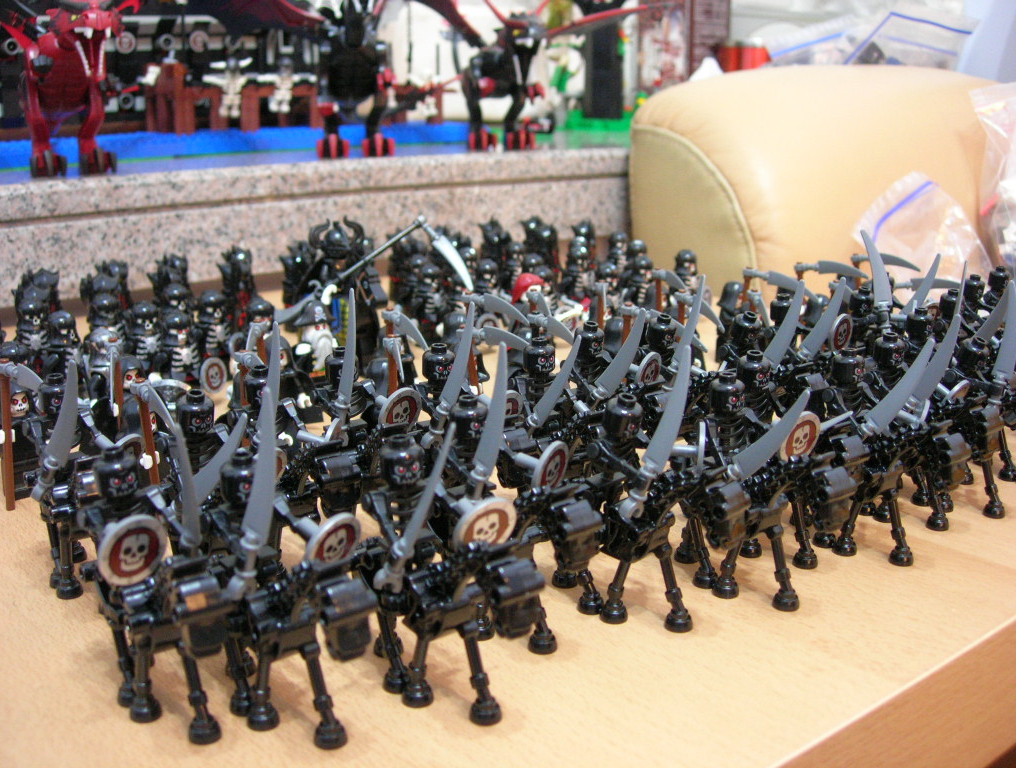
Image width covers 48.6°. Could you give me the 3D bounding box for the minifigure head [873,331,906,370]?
[{"bbox_3d":[0.128,-0.011,0.378,0.010,0.011,0.010,0,16,0],"label":"minifigure head"}]

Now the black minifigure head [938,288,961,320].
[{"bbox_3d":[0.191,-0.034,0.484,0.010,0.011,0.010,-6,17,-27],"label":"black minifigure head"}]

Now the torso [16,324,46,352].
[{"bbox_3d":[-0.231,-0.020,0.546,0.009,0.013,0.017,15,22,41],"label":"torso"}]

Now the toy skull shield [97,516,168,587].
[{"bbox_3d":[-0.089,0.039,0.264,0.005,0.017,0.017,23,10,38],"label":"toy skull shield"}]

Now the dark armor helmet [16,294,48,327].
[{"bbox_3d":[-0.230,-0.034,0.543,0.015,0.013,0.013,14,21,39],"label":"dark armor helmet"}]

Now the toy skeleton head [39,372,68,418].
[{"bbox_3d":[-0.138,0.003,0.342,0.010,0.011,0.010,-11,19,-43],"label":"toy skeleton head"}]

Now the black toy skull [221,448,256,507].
[{"bbox_3d":[-0.064,0.022,0.271,0.010,0.011,0.010,2,14,0],"label":"black toy skull"}]

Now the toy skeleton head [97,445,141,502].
[{"bbox_3d":[-0.098,0.022,0.282,0.010,0.011,0.010,-13,21,-36],"label":"toy skeleton head"}]

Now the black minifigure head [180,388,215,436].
[{"bbox_3d":[-0.089,0.008,0.322,0.010,0.011,0.010,0,16,0],"label":"black minifigure head"}]

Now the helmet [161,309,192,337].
[{"bbox_3d":[-0.155,-0.028,0.524,0.013,0.013,0.013,-16,22,-42],"label":"helmet"}]

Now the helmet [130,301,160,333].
[{"bbox_3d":[-0.187,-0.034,0.580,0.014,0.015,0.015,-8,17,-28],"label":"helmet"}]

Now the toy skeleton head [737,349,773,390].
[{"bbox_3d":[0.079,-0.005,0.360,0.010,0.011,0.010,2,15,0],"label":"toy skeleton head"}]

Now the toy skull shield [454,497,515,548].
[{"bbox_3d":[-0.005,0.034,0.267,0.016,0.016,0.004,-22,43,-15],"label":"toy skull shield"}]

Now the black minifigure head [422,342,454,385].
[{"bbox_3d":[-0.022,-0.007,0.358,0.010,0.011,0.010,0,16,0],"label":"black minifigure head"}]

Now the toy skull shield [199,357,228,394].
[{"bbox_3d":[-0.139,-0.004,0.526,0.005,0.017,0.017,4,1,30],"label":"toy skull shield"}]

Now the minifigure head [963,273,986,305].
[{"bbox_3d":[0.221,-0.045,0.532,0.010,0.011,0.010,-7,19,-31],"label":"minifigure head"}]

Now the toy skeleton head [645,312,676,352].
[{"bbox_3d":[0.055,-0.018,0.402,0.010,0.011,0.010,0,16,0],"label":"toy skeleton head"}]

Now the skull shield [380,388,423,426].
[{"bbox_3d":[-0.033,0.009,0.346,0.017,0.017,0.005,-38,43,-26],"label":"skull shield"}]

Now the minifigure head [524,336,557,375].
[{"bbox_3d":[0.010,-0.009,0.367,0.010,0.011,0.010,0,16,0],"label":"minifigure head"}]

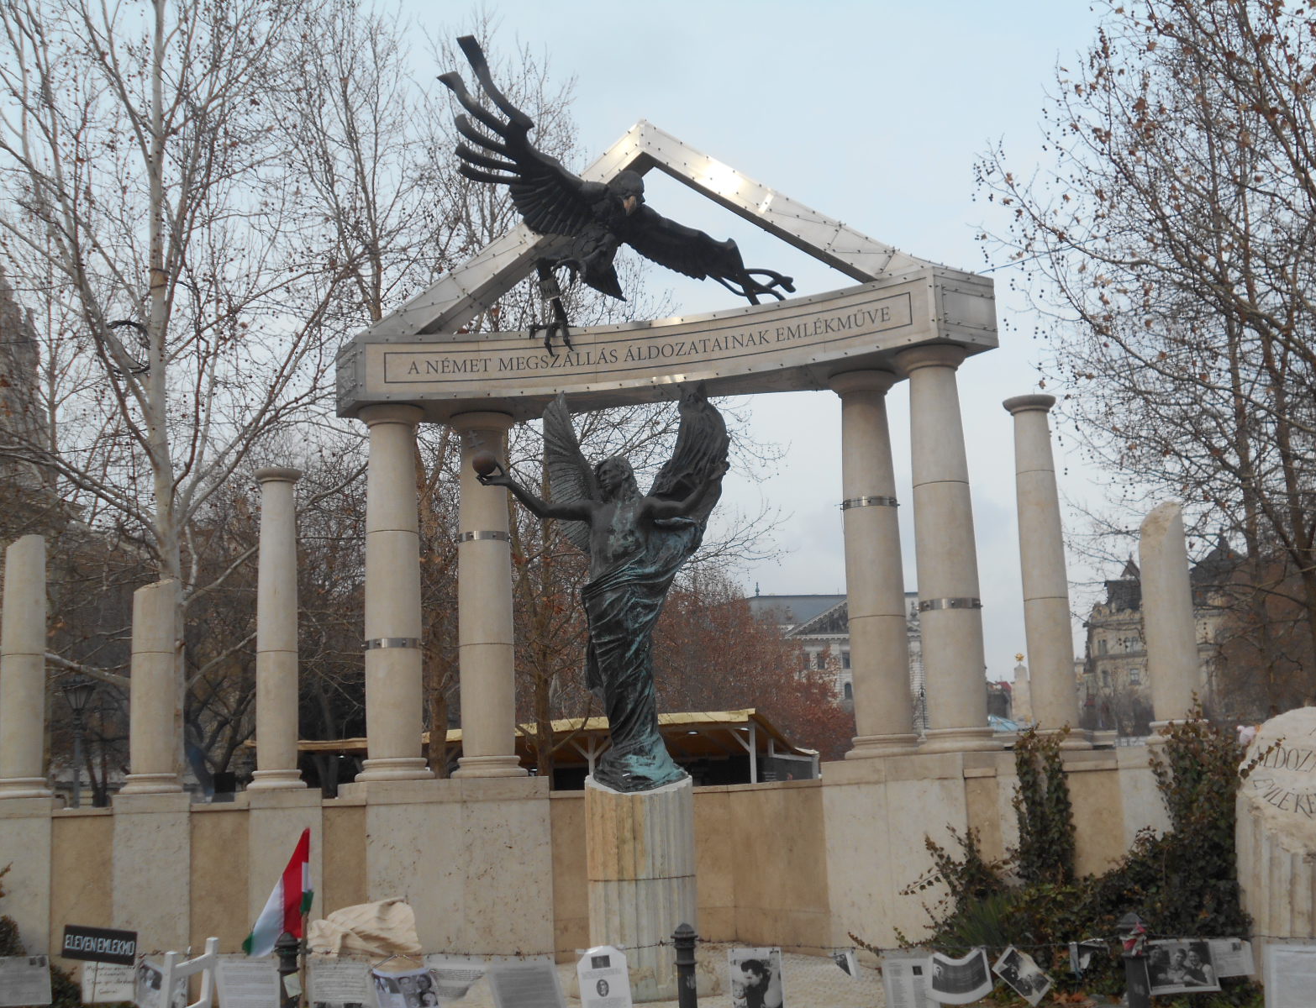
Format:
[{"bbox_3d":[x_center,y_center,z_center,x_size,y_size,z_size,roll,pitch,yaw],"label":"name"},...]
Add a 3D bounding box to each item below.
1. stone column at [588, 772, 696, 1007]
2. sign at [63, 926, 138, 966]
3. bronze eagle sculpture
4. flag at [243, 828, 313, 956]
[{"bbox_3d":[-0.135,3.010,13.475,0.870,1.680,0.870,-2,-11,0],"label":"stone column"},{"bbox_3d":[-3.047,2.413,9.336,0.400,0.180,0.020,6,-11,-1],"label":"sign"},{"bbox_3d":[-0.395,-3.066,16.581,3.300,3.100,1.500,-4,-11,7],"label":"bronze eagle sculpture"},{"bbox_3d":[-2.066,2.109,9.285,0.380,0.700,0.200,-2,-11,0],"label":"flag"}]

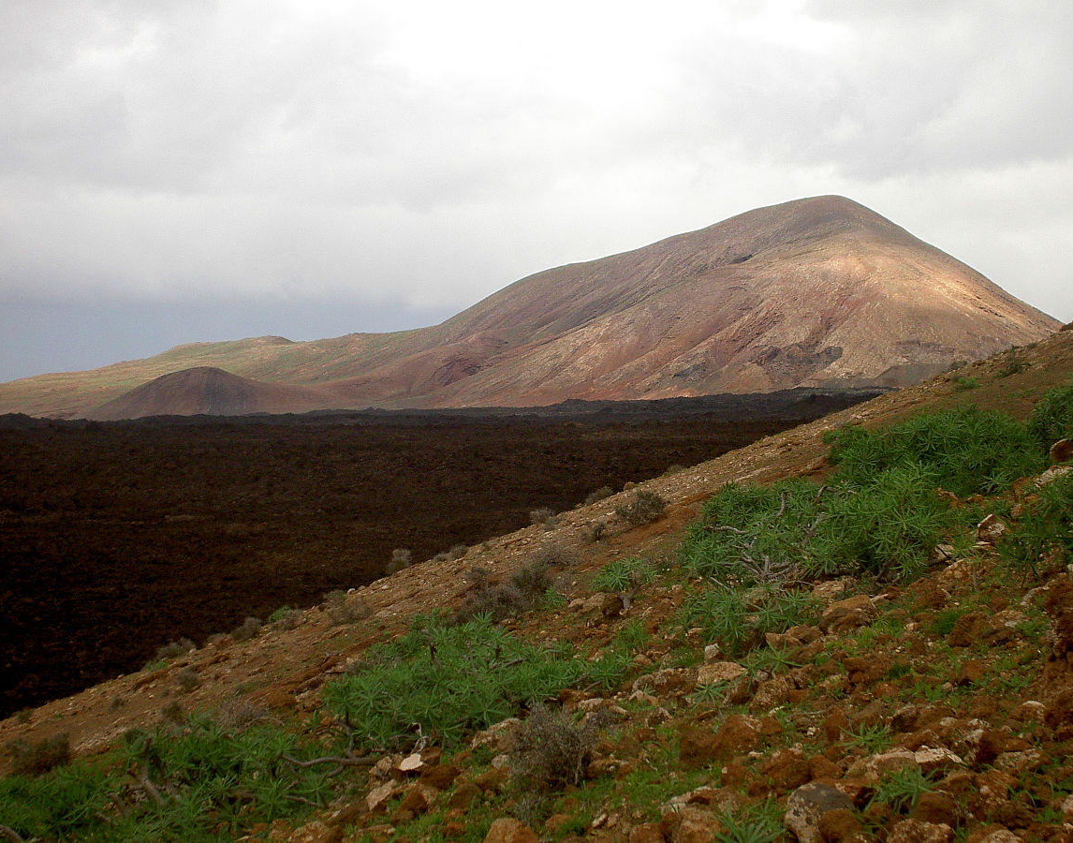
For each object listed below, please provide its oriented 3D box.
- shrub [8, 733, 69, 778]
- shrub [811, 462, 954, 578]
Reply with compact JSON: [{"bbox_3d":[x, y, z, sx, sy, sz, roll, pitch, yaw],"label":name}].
[{"bbox_3d":[-3.833,2.571,25.500,0.490,0.307,0.392,0,0,0],"label":"shrub"},{"bbox_3d":[1.677,0.482,16.000,0.706,0.559,0.671,0,0,0],"label":"shrub"}]

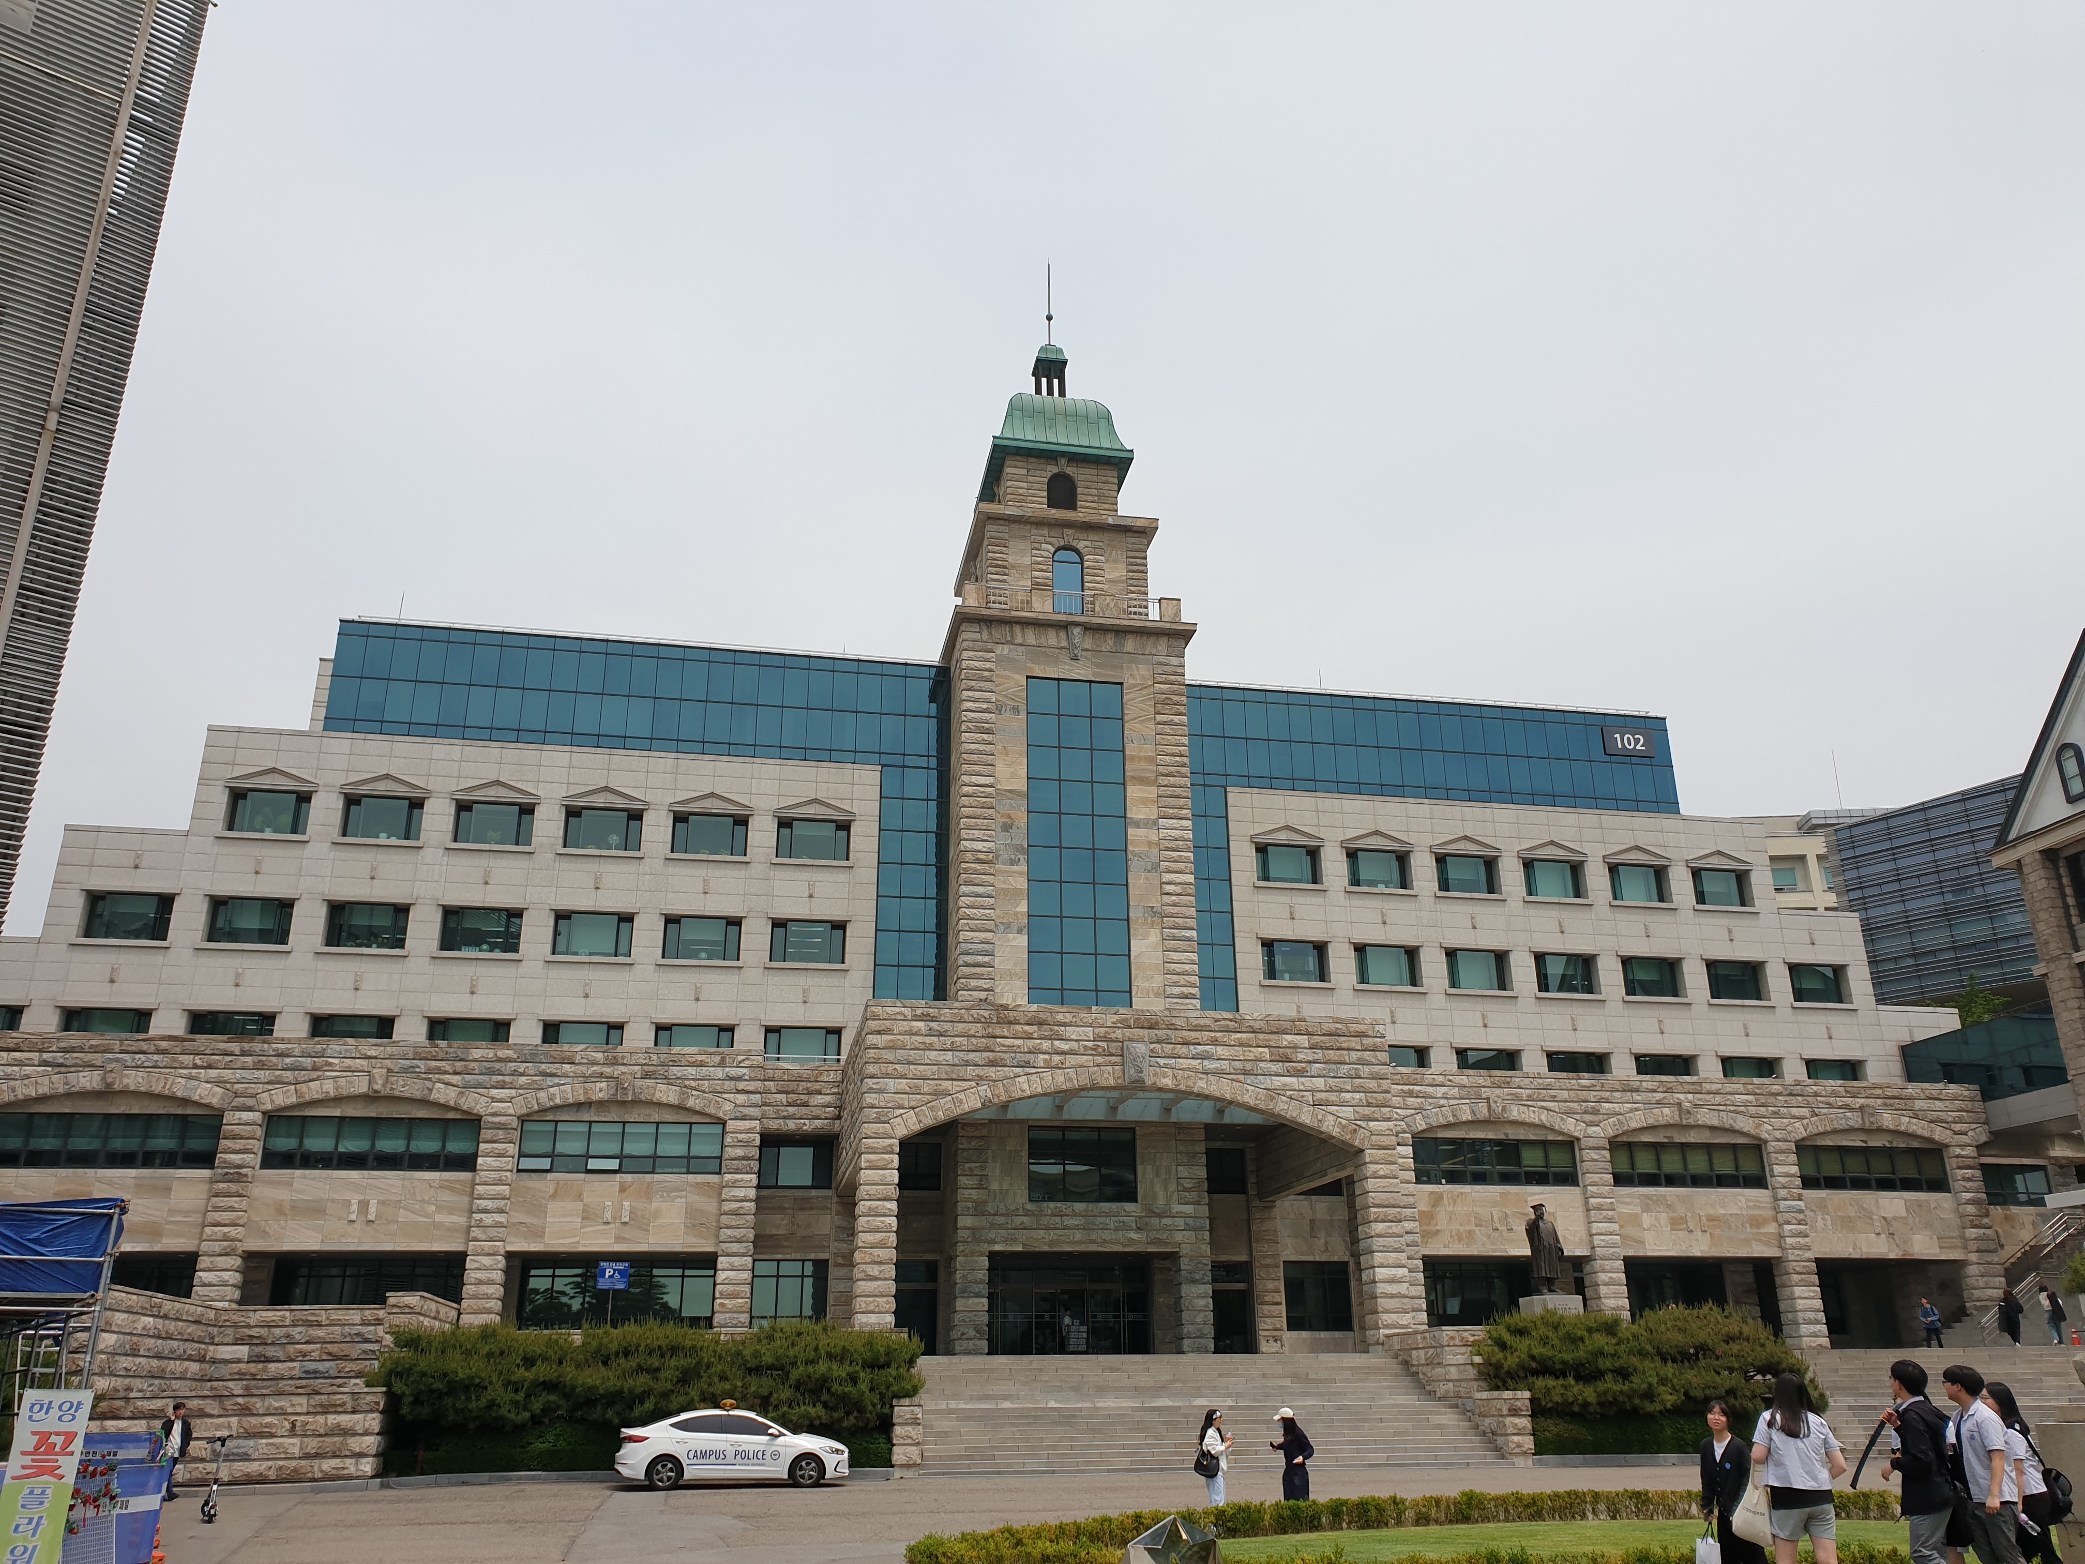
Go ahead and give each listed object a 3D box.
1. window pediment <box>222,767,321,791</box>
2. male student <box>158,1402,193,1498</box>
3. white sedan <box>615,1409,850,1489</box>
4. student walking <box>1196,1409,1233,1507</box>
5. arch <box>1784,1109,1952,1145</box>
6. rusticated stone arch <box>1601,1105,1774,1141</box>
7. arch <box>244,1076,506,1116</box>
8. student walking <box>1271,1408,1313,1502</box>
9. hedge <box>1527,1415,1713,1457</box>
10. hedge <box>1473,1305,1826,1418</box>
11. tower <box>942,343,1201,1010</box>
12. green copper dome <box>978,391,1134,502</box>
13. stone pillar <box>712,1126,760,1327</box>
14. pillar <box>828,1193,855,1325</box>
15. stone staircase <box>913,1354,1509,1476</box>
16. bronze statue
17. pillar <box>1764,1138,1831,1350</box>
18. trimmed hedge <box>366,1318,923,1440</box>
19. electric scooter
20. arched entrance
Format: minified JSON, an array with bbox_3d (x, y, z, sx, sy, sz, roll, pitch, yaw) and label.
[{"bbox_3d":[-25.389,-0.100,51.692,2.848,0.768,0.270,3,-21,-11],"label":"window pediment"},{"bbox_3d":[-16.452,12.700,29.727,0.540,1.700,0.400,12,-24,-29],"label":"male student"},{"bbox_3d":[-6.184,13.240,31.287,4.570,1.470,1.800,3,-21,-10],"label":"white sedan"},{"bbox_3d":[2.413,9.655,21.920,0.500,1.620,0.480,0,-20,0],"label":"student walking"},{"bbox_3d":[28.670,12.054,54.633,6.600,1.270,0.600,3,-20,-11],"label":"arch"},{"bbox_3d":[21.760,11.609,53.145,6.480,1.220,0.600,3,-20,-11],"label":"rusticated stone arch"},{"bbox_3d":[-19.809,9.387,46.785,6.850,1.220,0.600,3,-21,-11],"label":"arch"},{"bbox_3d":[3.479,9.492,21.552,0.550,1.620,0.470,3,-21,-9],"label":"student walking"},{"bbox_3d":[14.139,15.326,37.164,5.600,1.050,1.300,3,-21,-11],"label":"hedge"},{"bbox_3d":[14.790,14.178,38.462,8.800,2.550,3.000,3,-21,-10],"label":"hedge"},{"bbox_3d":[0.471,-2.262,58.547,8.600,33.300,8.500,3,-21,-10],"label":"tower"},{"bbox_3d":[0.289,-13.121,61.903,5.400,3.550,5.400,3,-20,-11],"label":"green copper dome"},{"bbox_3d":[-9.258,13.729,47.649,1.060,6.500,1.000,3,-21,-11],"label":"stone pillar"},{"bbox_3d":[-6.175,15.691,50.017,0.940,4.700,0.750,3,-21,-10],"label":"pillar"},{"bbox_3d":[3.307,14.872,37.280,13.140,2.460,6.800,3,-21,-10],"label":"stone staircase"},{"bbox_3d":[14.118,13.078,43.954,1.060,2.487,0.800,3,-21,-10],"label":"bronze statue"},{"bbox_3d":[25.296,15.566,52.813,1.020,6.580,1.000,3,-20,-11],"label":"pillar"},{"bbox_3d":[-8.292,12.711,33.606,11.350,2.200,2.500,3,-20,-11],"label":"trimmed hedge"},{"bbox_3d":[-12.412,10.476,23.512,0.470,1.150,1.050,11,-23,-29],"label":"electric scooter"},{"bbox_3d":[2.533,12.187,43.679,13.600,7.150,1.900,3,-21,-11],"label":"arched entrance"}]

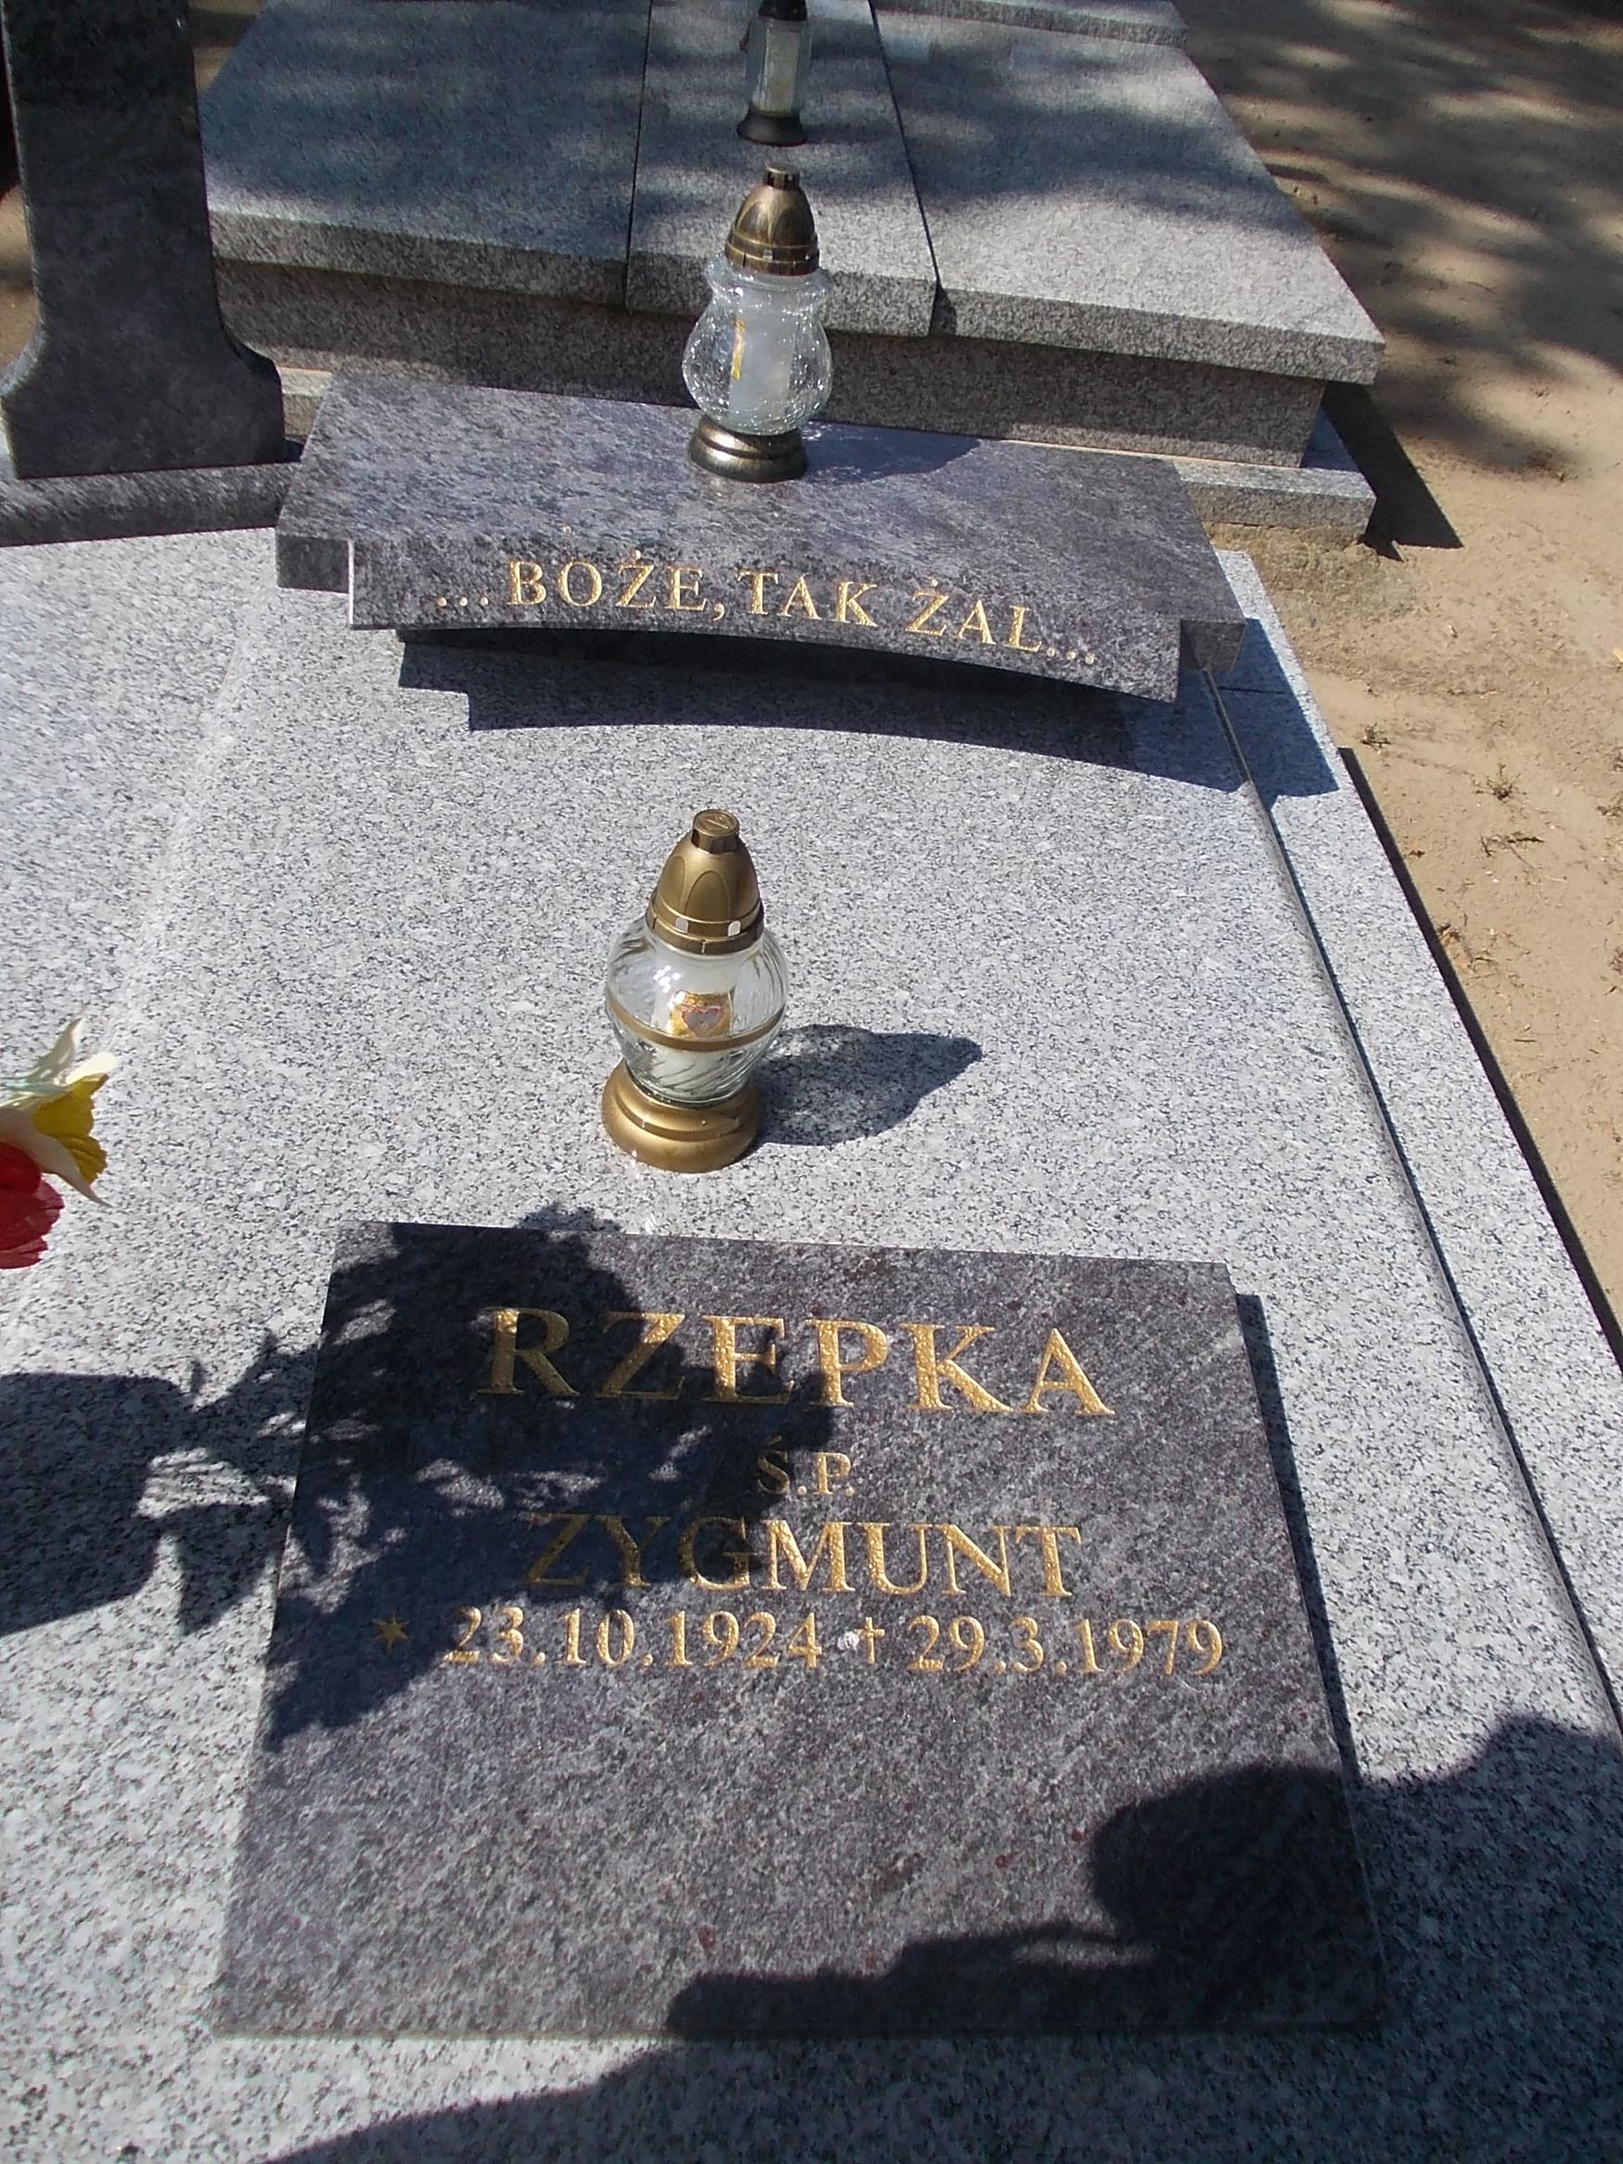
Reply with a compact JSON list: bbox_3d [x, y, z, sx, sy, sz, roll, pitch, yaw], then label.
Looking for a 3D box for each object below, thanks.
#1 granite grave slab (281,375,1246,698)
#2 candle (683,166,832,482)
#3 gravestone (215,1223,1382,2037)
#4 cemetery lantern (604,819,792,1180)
[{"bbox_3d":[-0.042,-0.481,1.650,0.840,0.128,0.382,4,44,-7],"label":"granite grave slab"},{"bbox_3d":[-0.043,-0.688,1.582,0.135,0.258,0.135,4,44,-7],"label":"candle"},{"bbox_3d":[-0.002,0.284,0.990,0.575,0.051,0.453,4,47,-7],"label":"gravestone"},{"bbox_3d":[-0.076,-0.066,1.177,0.124,0.266,0.124,4,44,-7],"label":"cemetery lantern"}]

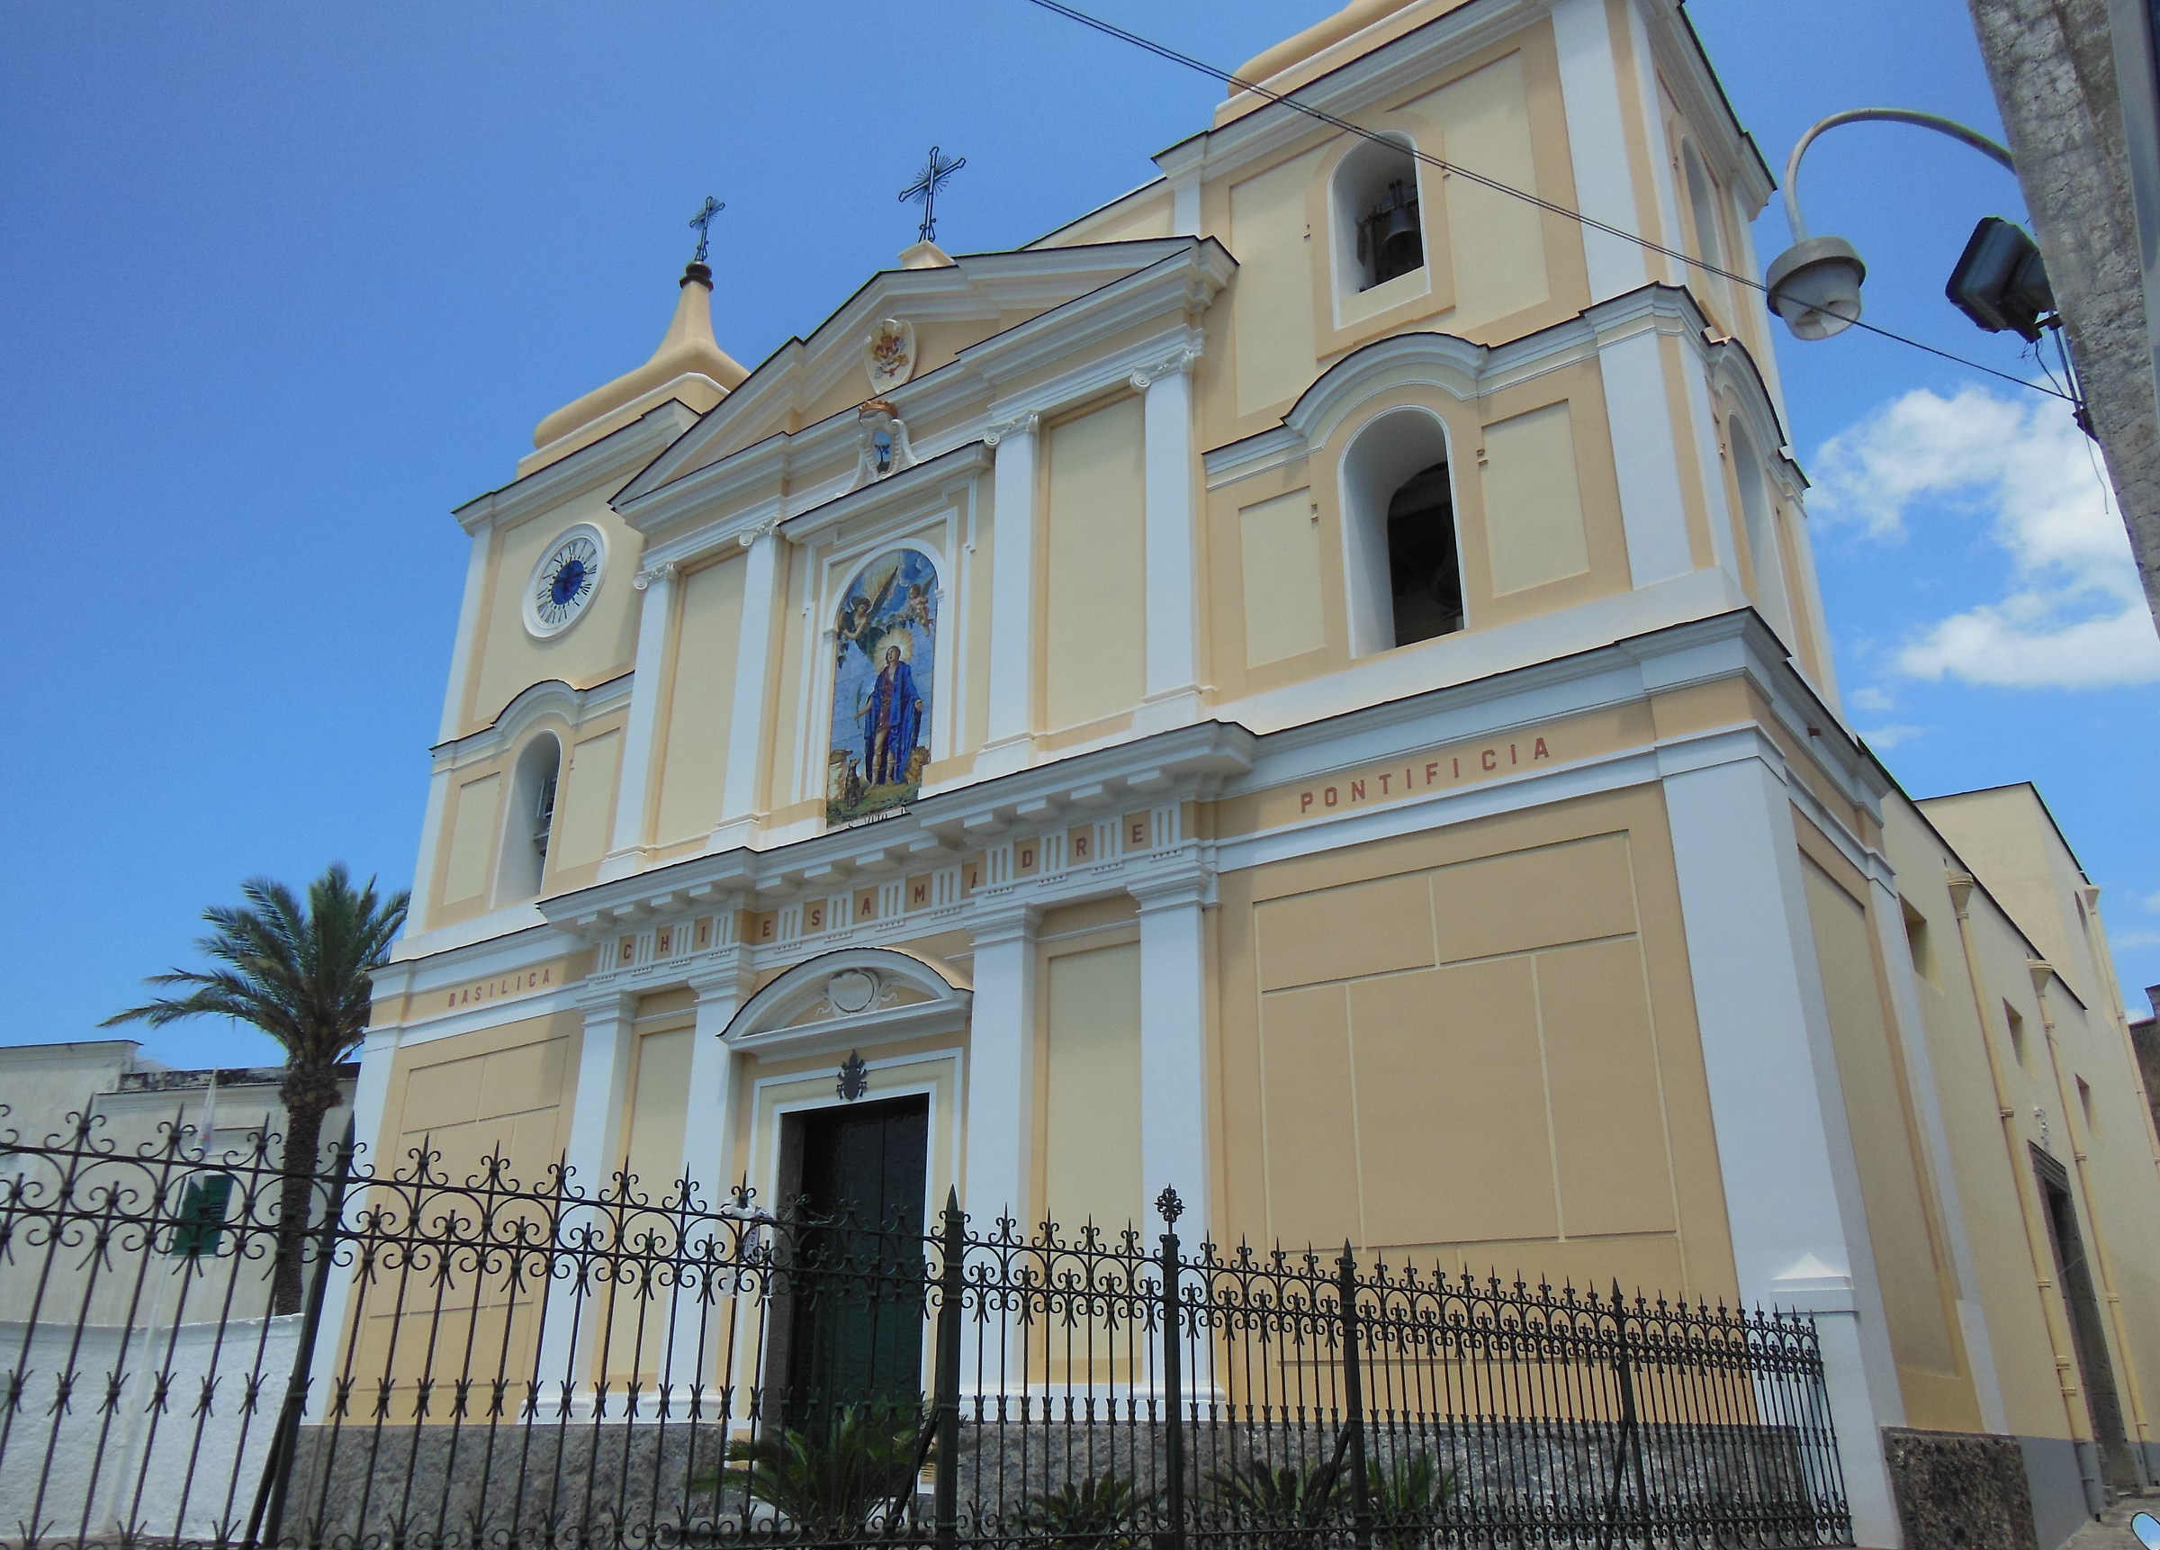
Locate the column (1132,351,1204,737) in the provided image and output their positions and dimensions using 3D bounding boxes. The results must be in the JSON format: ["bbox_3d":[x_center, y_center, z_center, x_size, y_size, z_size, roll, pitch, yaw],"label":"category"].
[{"bbox_3d":[1.075,-2.896,18.581,0.920,5.100,0.280,-15,-27,32],"label":"column"}]

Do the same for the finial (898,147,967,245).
[{"bbox_3d":[-2.369,-9.157,24.614,1.310,1.950,0.150,-15,-27,32],"label":"finial"}]

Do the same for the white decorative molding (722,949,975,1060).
[{"bbox_3d":[-2.808,2.796,19.347,4.100,1.120,0.500,-15,-27,32],"label":"white decorative molding"}]

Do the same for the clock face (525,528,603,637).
[{"bbox_3d":[-8.771,-3.303,26.541,2.100,2.100,0.150,-15,-27,32],"label":"clock face"}]

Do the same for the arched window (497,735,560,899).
[{"bbox_3d":[-8.703,0.659,25.089,1.150,2.900,0.450,-15,-27,32],"label":"arched window"}]

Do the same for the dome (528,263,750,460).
[{"bbox_3d":[-7.679,-8.164,30.646,4.400,4.700,3.700,-15,-27,32],"label":"dome"}]

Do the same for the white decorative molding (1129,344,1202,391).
[{"bbox_3d":[1.076,-5.049,19.456,0.980,0.440,0.280,-15,-27,32],"label":"white decorative molding"}]

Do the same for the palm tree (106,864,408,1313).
[{"bbox_3d":[-15.228,6.763,30.994,6.600,11.000,6.600,-15,-27,32],"label":"palm tree"}]

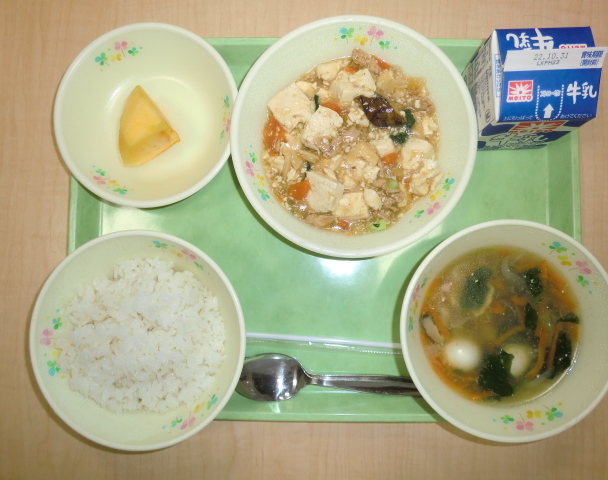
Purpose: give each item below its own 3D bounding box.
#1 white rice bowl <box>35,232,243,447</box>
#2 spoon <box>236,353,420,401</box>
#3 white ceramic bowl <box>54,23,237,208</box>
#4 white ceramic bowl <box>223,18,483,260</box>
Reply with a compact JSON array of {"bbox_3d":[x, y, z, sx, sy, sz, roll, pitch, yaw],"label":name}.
[{"bbox_3d":[-0.102,0.063,0.320,0.132,0.051,0.132,0,86,1],"label":"white rice bowl"},{"bbox_3d":[0.031,0.099,0.332,0.162,0.019,0.034,4,86,1],"label":"spoon"},{"bbox_3d":[-0.102,-0.080,0.334,0.122,0.043,0.122,0,86,1],"label":"white ceramic bowl"},{"bbox_3d":[0.032,-0.064,0.328,0.154,0.050,0.154,0,86,1],"label":"white ceramic bowl"}]

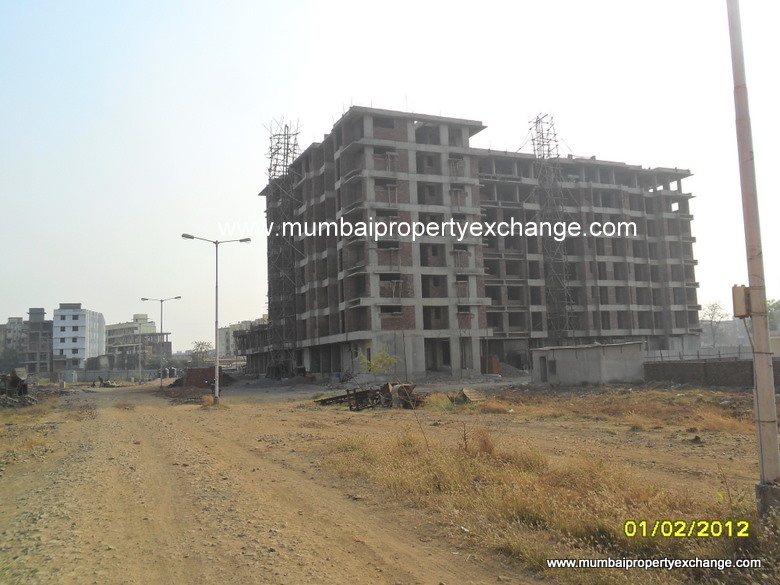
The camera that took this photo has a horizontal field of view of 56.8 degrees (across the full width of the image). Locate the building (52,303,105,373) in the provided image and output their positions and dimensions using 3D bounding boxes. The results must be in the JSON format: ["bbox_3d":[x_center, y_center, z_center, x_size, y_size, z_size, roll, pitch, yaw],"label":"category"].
[{"bbox_3d":[-84.730,12.730,197.260,8.700,17.400,15.500,-2,-6,-4],"label":"building"}]

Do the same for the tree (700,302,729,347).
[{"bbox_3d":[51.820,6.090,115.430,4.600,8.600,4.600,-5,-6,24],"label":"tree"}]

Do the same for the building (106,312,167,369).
[{"bbox_3d":[-81.900,17.060,235.980,11.000,17.000,30.000,2,-7,-38],"label":"building"}]

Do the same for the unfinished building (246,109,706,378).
[{"bbox_3d":[13.590,-2.608,92.897,53.600,25.300,36.000,0,-6,-25],"label":"unfinished building"}]

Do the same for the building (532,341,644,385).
[{"bbox_3d":[14.480,5.350,53.440,3.950,2.750,7.700,0,-6,-25],"label":"building"}]

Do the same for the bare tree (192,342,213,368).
[{"bbox_3d":[-34.090,11.560,130.270,4.000,5.400,3.900,-1,-6,-14],"label":"bare tree"}]

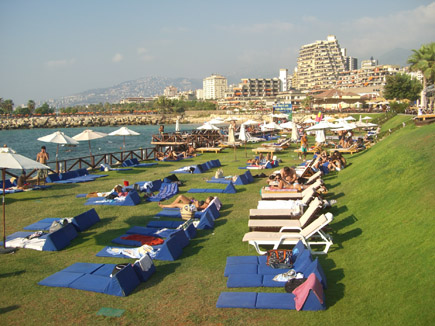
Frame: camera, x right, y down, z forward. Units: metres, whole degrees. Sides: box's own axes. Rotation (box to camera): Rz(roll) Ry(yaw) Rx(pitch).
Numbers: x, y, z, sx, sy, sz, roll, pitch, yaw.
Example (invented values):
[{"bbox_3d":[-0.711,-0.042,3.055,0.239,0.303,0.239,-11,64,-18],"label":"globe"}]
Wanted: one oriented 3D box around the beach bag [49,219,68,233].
[{"bbox_3d":[-4.060,1.611,12.153,0.420,0.330,0.240,2,7,20],"label":"beach bag"}]

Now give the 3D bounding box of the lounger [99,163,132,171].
[{"bbox_3d":[-5.426,0.162,26.058,1.750,0.420,0.750,0,6,0],"label":"lounger"}]

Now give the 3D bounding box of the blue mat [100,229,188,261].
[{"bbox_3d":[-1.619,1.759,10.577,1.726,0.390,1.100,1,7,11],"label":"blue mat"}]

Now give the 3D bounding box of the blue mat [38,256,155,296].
[{"bbox_3d":[-2.311,2.054,9.330,1.850,0.420,1.330,2,7,16],"label":"blue mat"}]

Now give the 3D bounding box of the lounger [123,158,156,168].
[{"bbox_3d":[-4.585,-0.075,28.608,1.930,0.412,1.318,-1,7,3],"label":"lounger"}]

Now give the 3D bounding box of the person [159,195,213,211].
[{"bbox_3d":[-0.943,1.204,14.604,1.680,0.460,0.500,2,7,16],"label":"person"}]

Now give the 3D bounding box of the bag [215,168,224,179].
[{"bbox_3d":[0.088,0.472,21.070,0.380,0.400,0.200,1,7,10],"label":"bag"}]

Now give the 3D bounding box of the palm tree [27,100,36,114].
[{"bbox_3d":[-101.299,-29.682,260.000,4.300,8.800,4.300,0,7,0],"label":"palm tree"}]

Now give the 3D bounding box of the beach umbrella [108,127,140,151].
[{"bbox_3d":[-5.967,-1.145,30.951,2.150,2.400,2.150,-1,7,0],"label":"beach umbrella"}]

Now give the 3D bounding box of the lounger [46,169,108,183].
[{"bbox_3d":[-6.468,0.549,22.642,1.700,0.420,2.900,2,7,19],"label":"lounger"}]

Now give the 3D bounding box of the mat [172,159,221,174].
[{"bbox_3d":[-1.073,0.138,25.434,1.900,0.400,3.300,1,6,10],"label":"mat"}]

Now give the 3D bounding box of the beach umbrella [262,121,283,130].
[{"bbox_3d":[5.227,-2.847,44.965,1.950,2.150,1.950,0,6,0],"label":"beach umbrella"}]

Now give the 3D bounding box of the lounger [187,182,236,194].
[{"bbox_3d":[-0.188,0.904,17.949,1.811,0.380,0.600,0,7,5],"label":"lounger"}]

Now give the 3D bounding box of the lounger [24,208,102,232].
[{"bbox_3d":[-4.756,1.703,14.603,1.930,0.412,1.255,1,7,14],"label":"lounger"}]

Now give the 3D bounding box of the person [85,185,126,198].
[{"bbox_3d":[-4.389,1.077,18.981,1.660,0.500,0.480,0,7,8],"label":"person"}]

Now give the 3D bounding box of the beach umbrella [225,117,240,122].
[{"bbox_3d":[1.912,-4.695,60.858,2.100,2.250,2.100,0,6,0],"label":"beach umbrella"}]

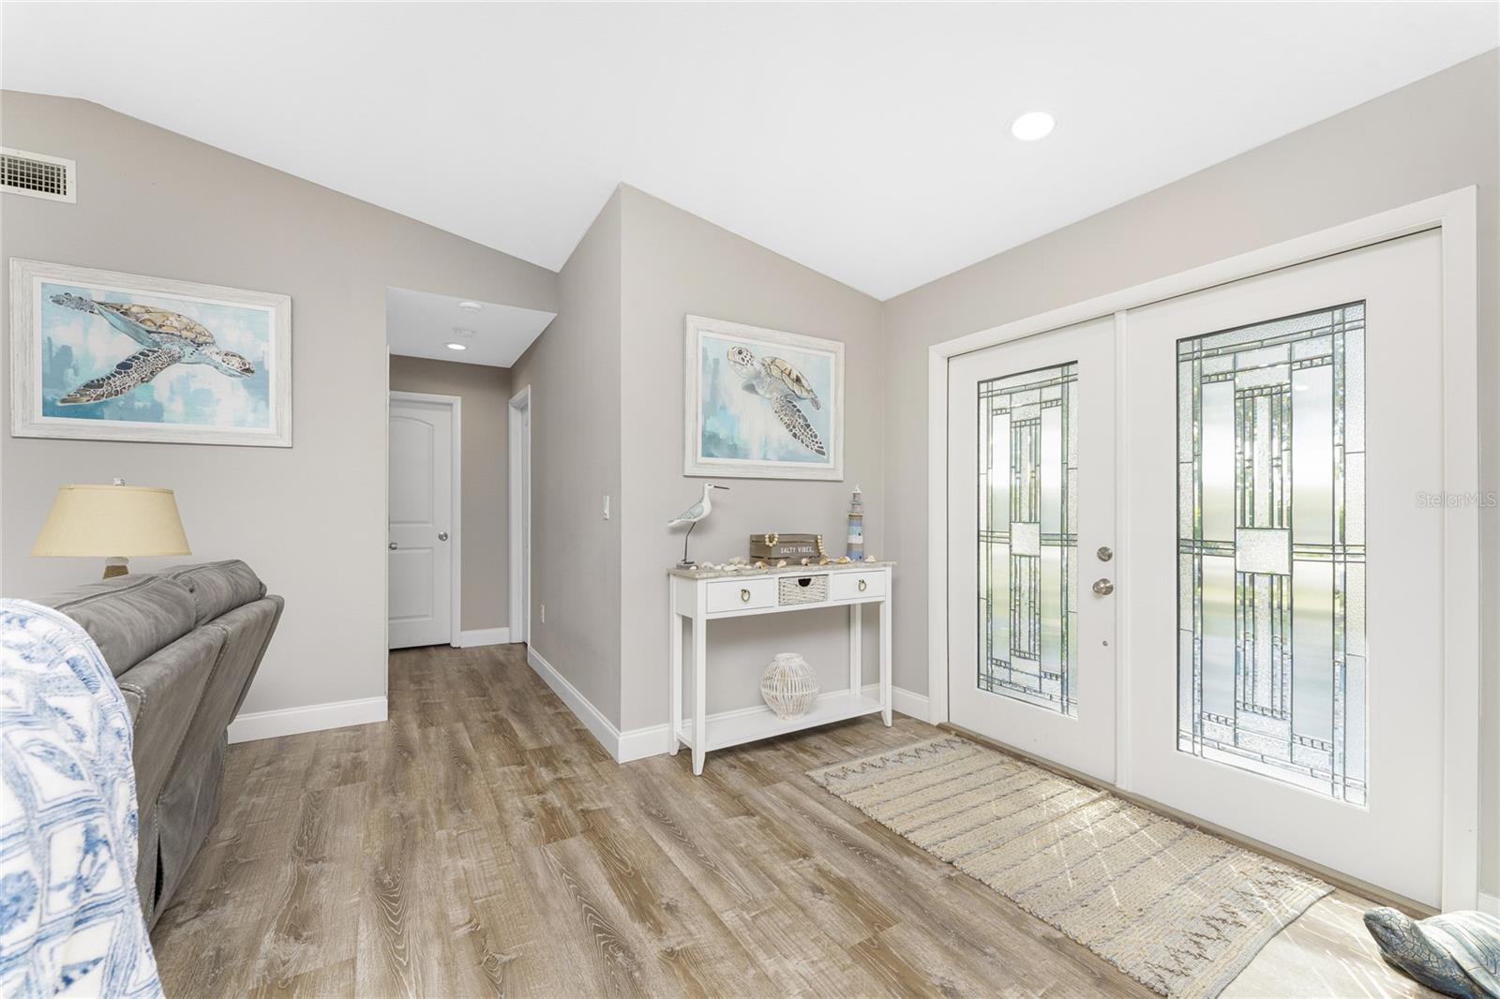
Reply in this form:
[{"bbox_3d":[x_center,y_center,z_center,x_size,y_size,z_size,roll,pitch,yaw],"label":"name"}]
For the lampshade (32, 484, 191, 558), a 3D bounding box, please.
[{"bbox_3d":[-2.695,0.086,2.484,0.457,0.292,0.457,0,0,-30],"label":"lampshade"}]

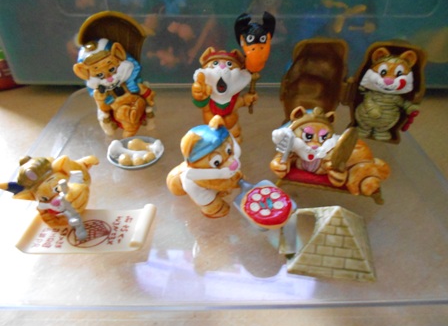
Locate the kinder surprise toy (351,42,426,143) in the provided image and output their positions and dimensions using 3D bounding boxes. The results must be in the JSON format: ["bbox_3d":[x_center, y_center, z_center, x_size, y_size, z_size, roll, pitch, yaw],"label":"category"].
[{"bbox_3d":[0.071,-0.032,0.148,0.026,0.041,0.018,18,38,25],"label":"kinder surprise toy"}]

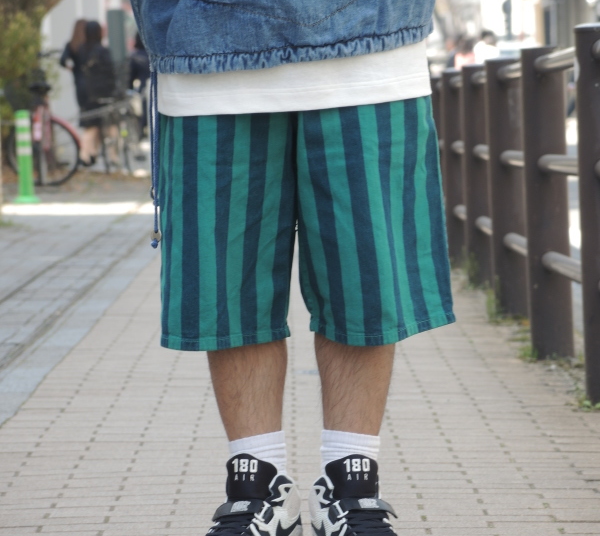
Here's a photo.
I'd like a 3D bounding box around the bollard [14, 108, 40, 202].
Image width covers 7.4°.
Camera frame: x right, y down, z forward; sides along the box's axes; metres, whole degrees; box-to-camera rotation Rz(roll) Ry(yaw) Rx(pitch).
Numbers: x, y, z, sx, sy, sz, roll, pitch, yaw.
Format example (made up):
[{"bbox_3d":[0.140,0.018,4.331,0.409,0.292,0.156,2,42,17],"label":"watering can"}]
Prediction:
[{"bbox_3d":[-2.387,-0.965,40.200,0.210,0.800,0.210,-2,2,0],"label":"bollard"}]

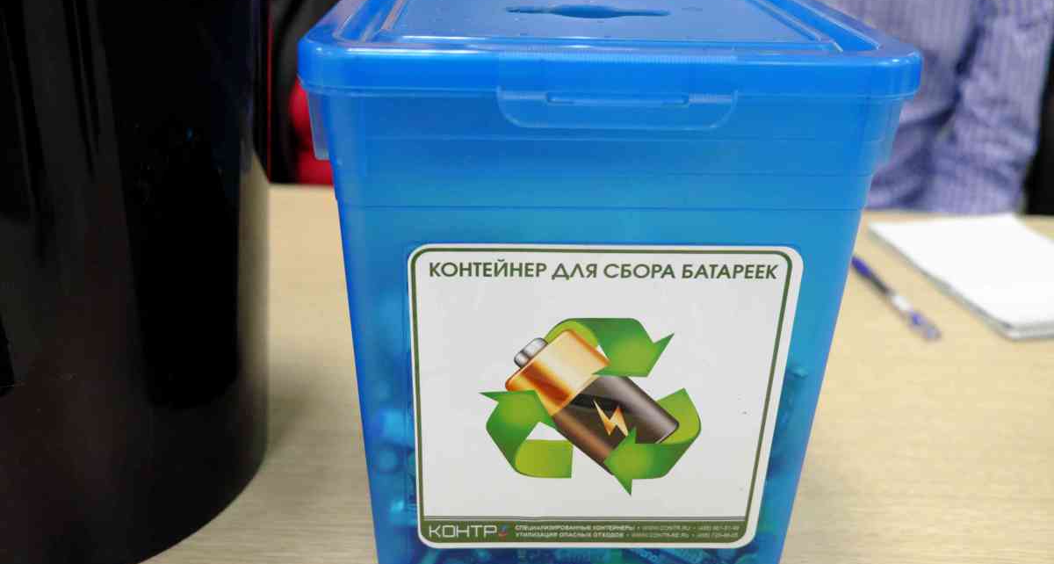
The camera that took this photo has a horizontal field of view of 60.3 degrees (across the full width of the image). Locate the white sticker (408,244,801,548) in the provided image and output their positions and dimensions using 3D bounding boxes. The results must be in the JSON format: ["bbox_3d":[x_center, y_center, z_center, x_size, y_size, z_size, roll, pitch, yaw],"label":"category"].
[{"bbox_3d":[0.029,0.052,0.373,0.150,0.147,0.003,0,26,-2],"label":"white sticker"}]

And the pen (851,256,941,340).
[{"bbox_3d":[0.285,0.008,0.718,0.011,0.011,0.148,-2,26,-7],"label":"pen"}]

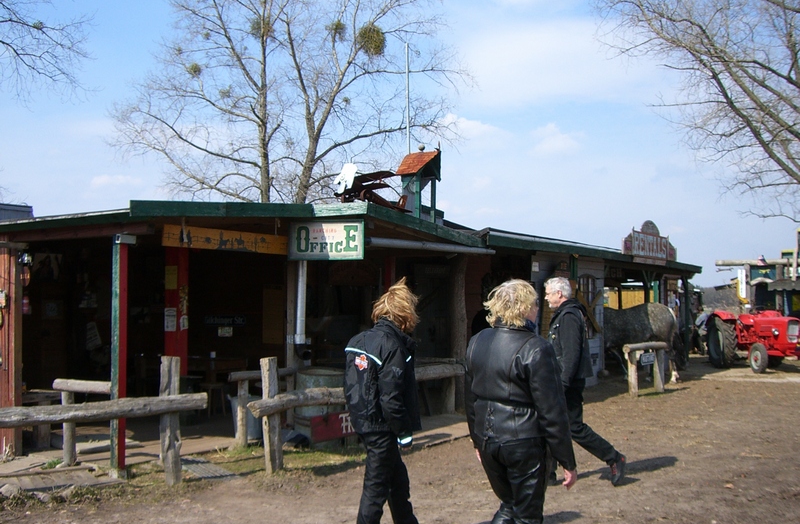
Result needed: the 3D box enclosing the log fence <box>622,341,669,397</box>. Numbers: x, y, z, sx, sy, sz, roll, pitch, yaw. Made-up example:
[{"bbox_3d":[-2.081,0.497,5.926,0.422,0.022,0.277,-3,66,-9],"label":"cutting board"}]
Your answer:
[{"bbox_3d":[4.053,1.758,14.500,1.300,0.850,0.170,2,-3,-44],"label":"log fence"}]

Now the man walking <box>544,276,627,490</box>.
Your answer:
[{"bbox_3d":[1.565,1.014,7.450,0.680,1.760,0.520,0,-2,-5],"label":"man walking"}]

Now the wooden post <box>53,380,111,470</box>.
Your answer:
[{"bbox_3d":[-2.954,1.498,8.170,0.700,0.800,0.140,-1,-3,27],"label":"wooden post"}]

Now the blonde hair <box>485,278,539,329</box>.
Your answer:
[{"bbox_3d":[0.578,0.215,4.550,0.250,0.260,0.240,-1,-3,30],"label":"blonde hair"}]

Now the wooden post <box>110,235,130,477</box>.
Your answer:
[{"bbox_3d":[-2.505,0.838,7.870,0.100,2.150,0.100,-2,-3,33],"label":"wooden post"}]

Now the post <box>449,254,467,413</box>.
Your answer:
[{"bbox_3d":[0.766,0.953,11.700,0.210,2.120,0.210,-1,-3,32],"label":"post"}]

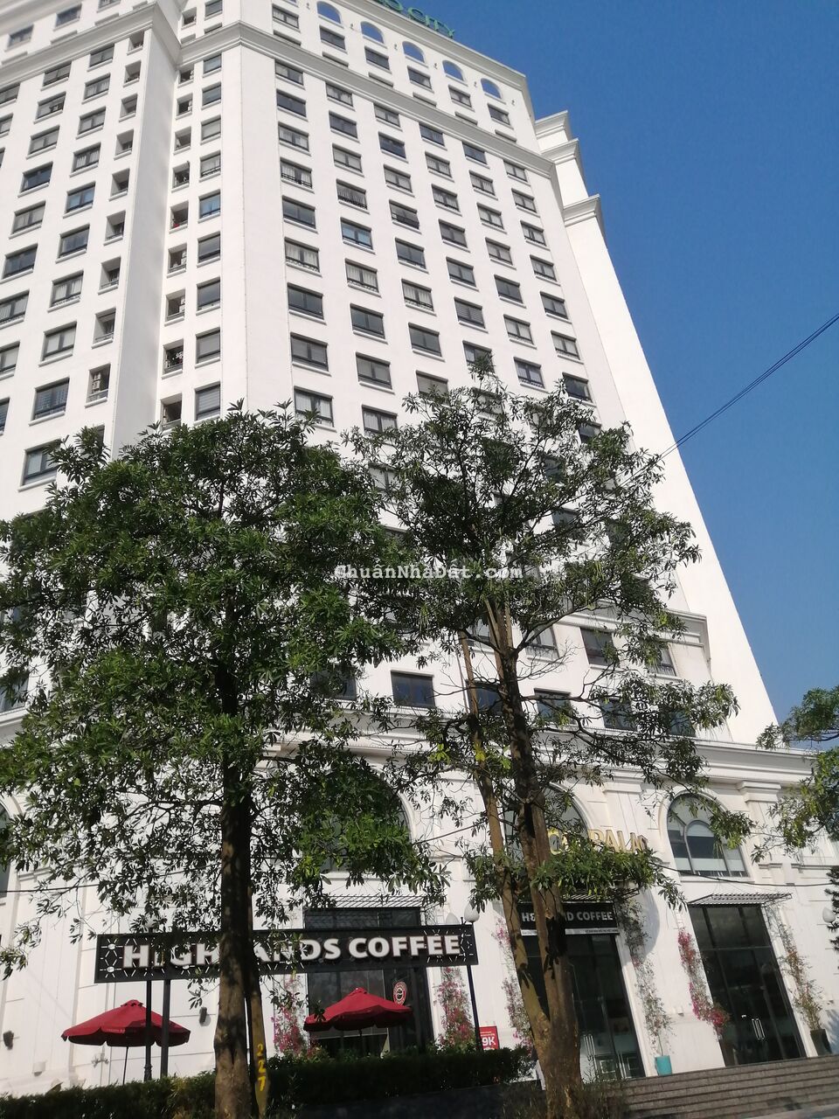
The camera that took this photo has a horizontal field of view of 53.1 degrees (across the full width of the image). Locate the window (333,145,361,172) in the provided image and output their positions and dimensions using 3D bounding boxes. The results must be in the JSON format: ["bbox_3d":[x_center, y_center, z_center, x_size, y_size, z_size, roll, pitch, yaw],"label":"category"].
[{"bbox_3d":[-4.060,-22.575,47.465,1.711,1.649,0.200,10,-36,-27],"label":"window"}]

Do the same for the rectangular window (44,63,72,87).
[{"bbox_3d":[-20.796,-27.854,48.330,1.784,1.668,0.200,-15,-32,11],"label":"rectangular window"}]

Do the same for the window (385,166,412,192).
[{"bbox_3d":[-1.230,-21.758,48.412,1.706,1.757,0.200,10,-36,-27],"label":"window"}]

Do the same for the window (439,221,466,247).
[{"bbox_3d":[1.953,-18.811,48.634,1.675,1.600,0.200,10,-36,-27],"label":"window"}]

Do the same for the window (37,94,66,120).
[{"bbox_3d":[-20.409,-25.093,46.621,1.784,1.668,0.200,-15,-32,11],"label":"window"}]

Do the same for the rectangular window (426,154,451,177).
[{"bbox_3d":[1.172,-24.086,51.691,1.739,1.625,0.200,10,-36,-27],"label":"rectangular window"}]

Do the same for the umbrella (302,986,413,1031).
[{"bbox_3d":[-1.348,11.511,19.474,2.500,2.836,2.500,10,-36,-27],"label":"umbrella"}]

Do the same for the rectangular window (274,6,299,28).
[{"bbox_3d":[-8.400,-34.054,52.771,1.687,1.527,0.200,10,-36,-27],"label":"rectangular window"}]

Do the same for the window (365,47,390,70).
[{"bbox_3d":[-2.826,-33.343,56.216,1.748,1.680,0.200,10,-36,-27],"label":"window"}]

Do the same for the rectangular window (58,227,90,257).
[{"bbox_3d":[-15.706,-14.422,38.327,1.570,1.530,0.160,-15,-32,11],"label":"rectangular window"}]

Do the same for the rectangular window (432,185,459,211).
[{"bbox_3d":[1.535,-21.405,50.068,1.716,1.546,0.200,10,-36,-27],"label":"rectangular window"}]

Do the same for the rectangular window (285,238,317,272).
[{"bbox_3d":[-5.618,-14.523,40.363,1.757,1.634,0.200,10,-35,-27],"label":"rectangular window"}]

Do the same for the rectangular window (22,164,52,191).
[{"bbox_3d":[-19.250,-19.124,42.405,1.706,1.757,0.200,-15,-32,11],"label":"rectangular window"}]

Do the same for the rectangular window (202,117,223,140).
[{"bbox_3d":[-11.102,-23.048,44.968,1.144,1.619,0.200,-15,-32,12],"label":"rectangular window"}]

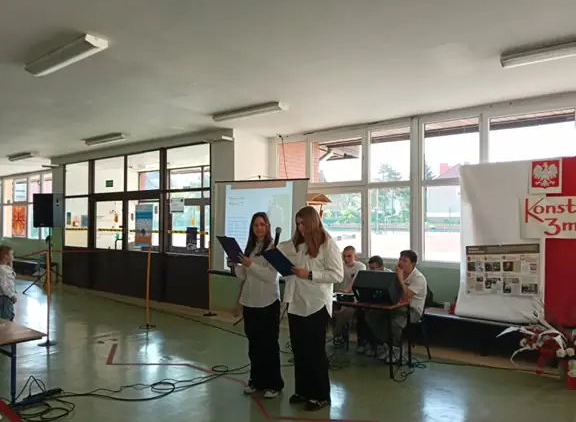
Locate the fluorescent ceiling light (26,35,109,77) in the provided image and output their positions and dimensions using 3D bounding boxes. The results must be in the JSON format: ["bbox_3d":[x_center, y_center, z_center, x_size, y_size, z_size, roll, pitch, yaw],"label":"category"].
[{"bbox_3d":[-2.103,-1.425,4.224,1.250,0.090,0.200,-1,-1,39],"label":"fluorescent ceiling light"}]

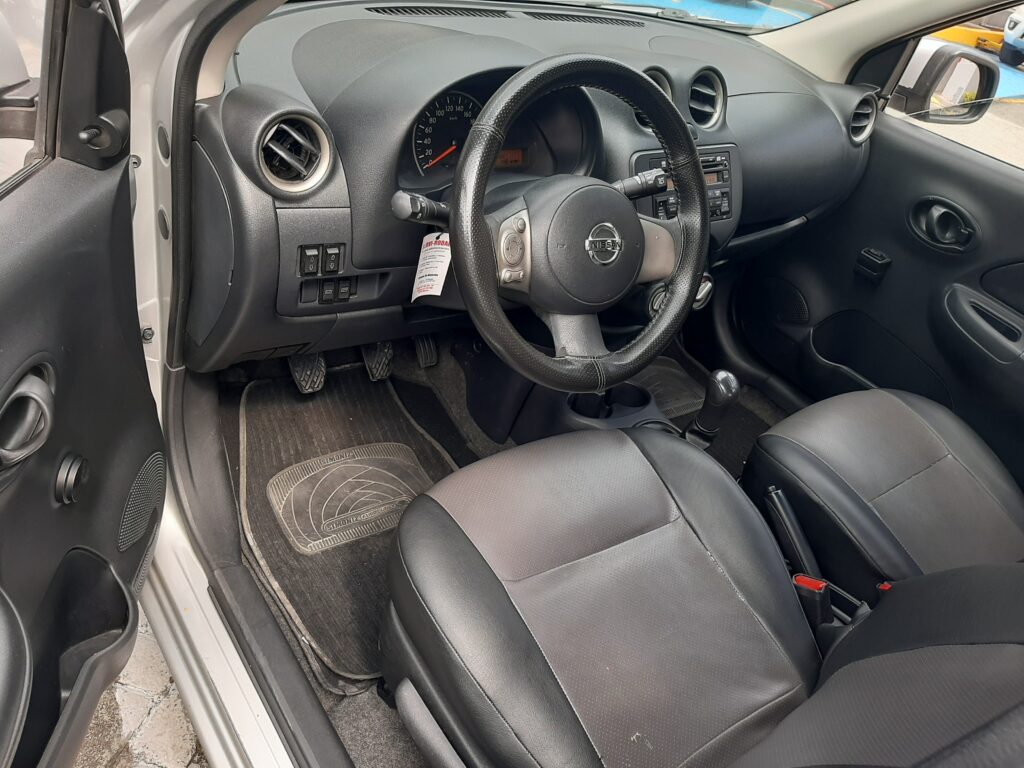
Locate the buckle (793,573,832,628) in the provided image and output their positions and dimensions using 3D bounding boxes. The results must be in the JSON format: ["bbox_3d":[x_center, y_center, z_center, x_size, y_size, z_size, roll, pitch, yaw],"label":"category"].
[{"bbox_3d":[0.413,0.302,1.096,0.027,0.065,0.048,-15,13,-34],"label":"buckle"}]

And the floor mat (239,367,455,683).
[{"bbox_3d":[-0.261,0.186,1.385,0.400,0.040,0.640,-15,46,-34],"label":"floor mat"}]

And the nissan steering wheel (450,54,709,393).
[{"bbox_3d":[0.077,-0.181,0.935,0.380,0.380,0.100,-8,13,-36],"label":"nissan steering wheel"}]

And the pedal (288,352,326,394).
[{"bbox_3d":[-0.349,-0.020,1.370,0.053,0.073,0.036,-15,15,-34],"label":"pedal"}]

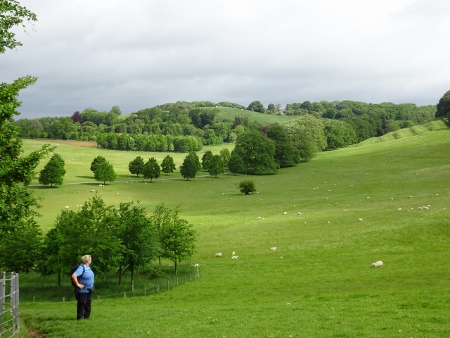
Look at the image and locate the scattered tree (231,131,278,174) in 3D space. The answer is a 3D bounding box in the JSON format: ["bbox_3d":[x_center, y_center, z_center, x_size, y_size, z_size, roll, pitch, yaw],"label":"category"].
[{"bbox_3d":[11.533,-6.286,250.000,17.300,17.031,17.300,0,2,0],"label":"scattered tree"}]

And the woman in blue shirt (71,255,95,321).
[{"bbox_3d":[-3.699,3.103,17.000,0.480,1.700,0.560,1,2,26],"label":"woman in blue shirt"}]

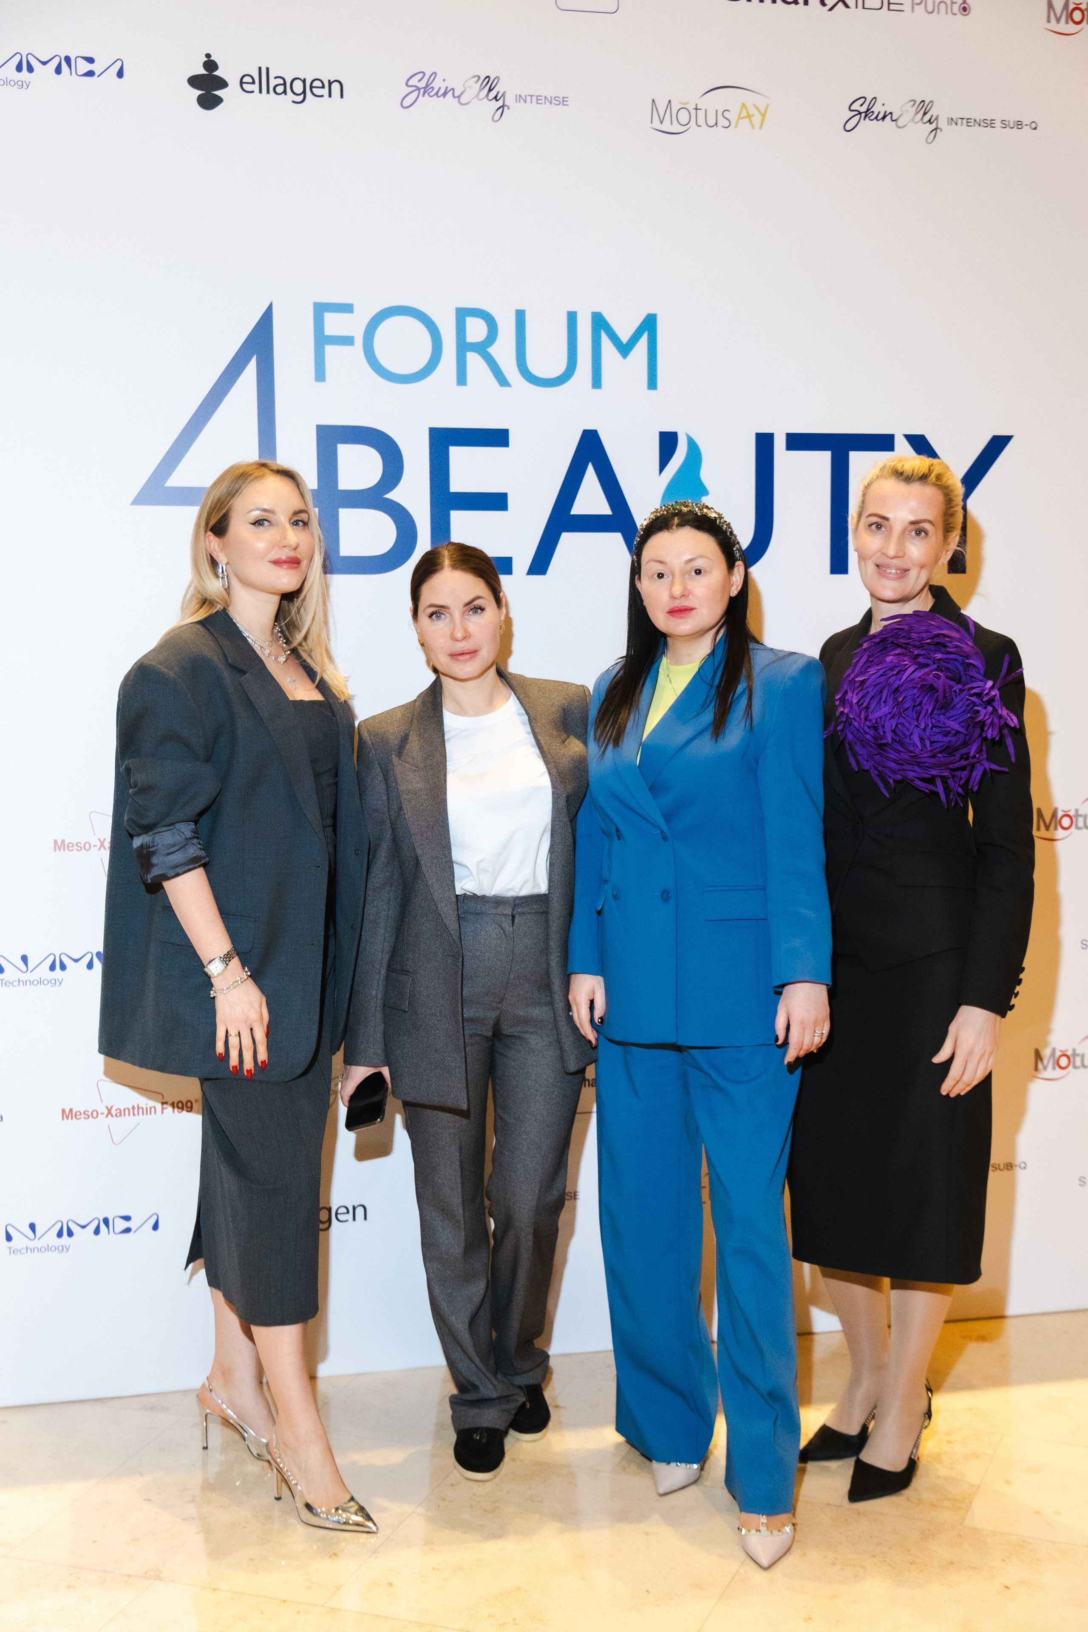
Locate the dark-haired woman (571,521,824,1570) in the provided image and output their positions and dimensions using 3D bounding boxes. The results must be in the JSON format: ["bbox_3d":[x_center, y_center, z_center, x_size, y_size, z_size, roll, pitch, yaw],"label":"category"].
[{"bbox_3d":[0.259,0.340,3.119,0.470,1.710,0.420,1,5,22],"label":"dark-haired woman"}]

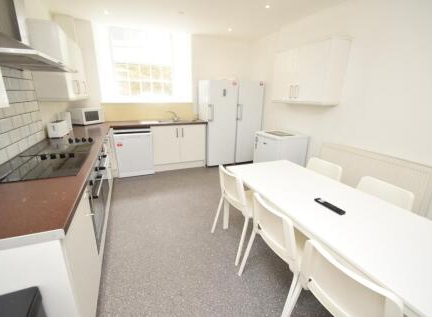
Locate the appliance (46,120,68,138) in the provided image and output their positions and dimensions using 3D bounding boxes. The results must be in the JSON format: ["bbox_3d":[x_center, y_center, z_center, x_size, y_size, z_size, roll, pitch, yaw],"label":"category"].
[{"bbox_3d":[-1.860,-0.353,2.353,0.150,0.180,0.270,-6,19,-23],"label":"appliance"}]

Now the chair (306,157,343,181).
[{"bbox_3d":[0.860,0.438,2.007,0.530,0.800,0.470,-6,19,-23],"label":"chair"}]

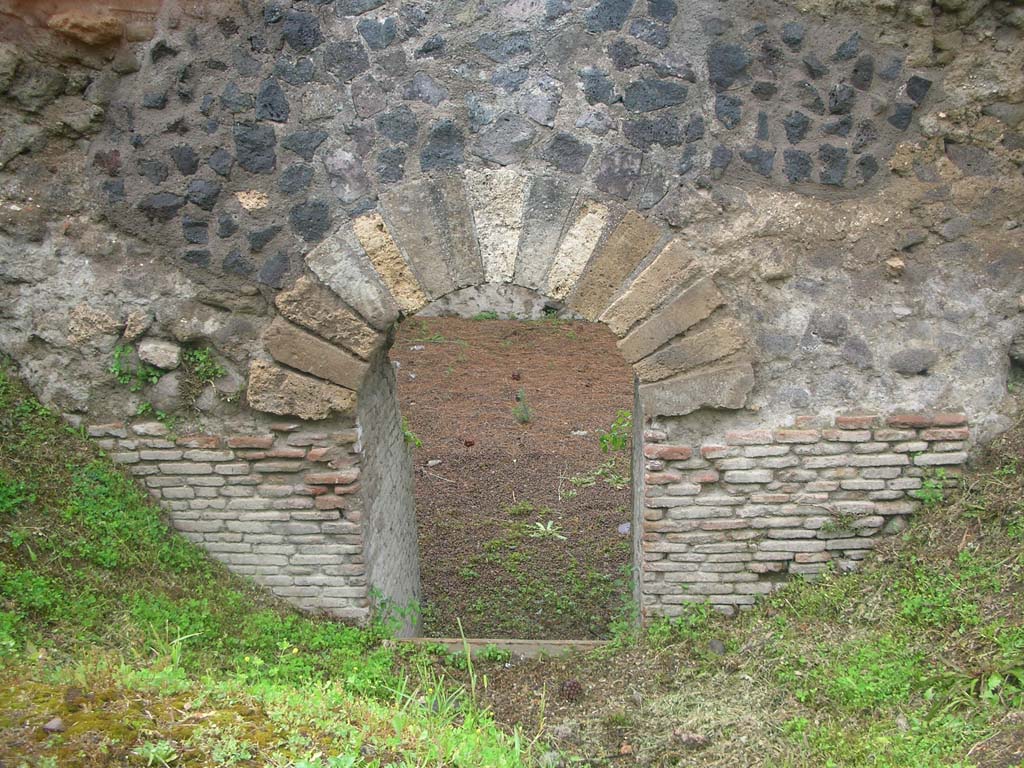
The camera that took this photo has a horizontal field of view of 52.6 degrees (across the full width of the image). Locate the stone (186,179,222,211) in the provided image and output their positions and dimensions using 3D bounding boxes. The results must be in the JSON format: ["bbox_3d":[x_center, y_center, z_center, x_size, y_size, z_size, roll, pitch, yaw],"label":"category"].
[{"bbox_3d":[-1.390,-0.856,4.679,0.162,0.144,0.108,0,7,0],"label":"stone"}]

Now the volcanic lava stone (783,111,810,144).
[{"bbox_3d":[1.231,-1.110,4.481,0.120,0.142,0.111,-1,12,0],"label":"volcanic lava stone"}]

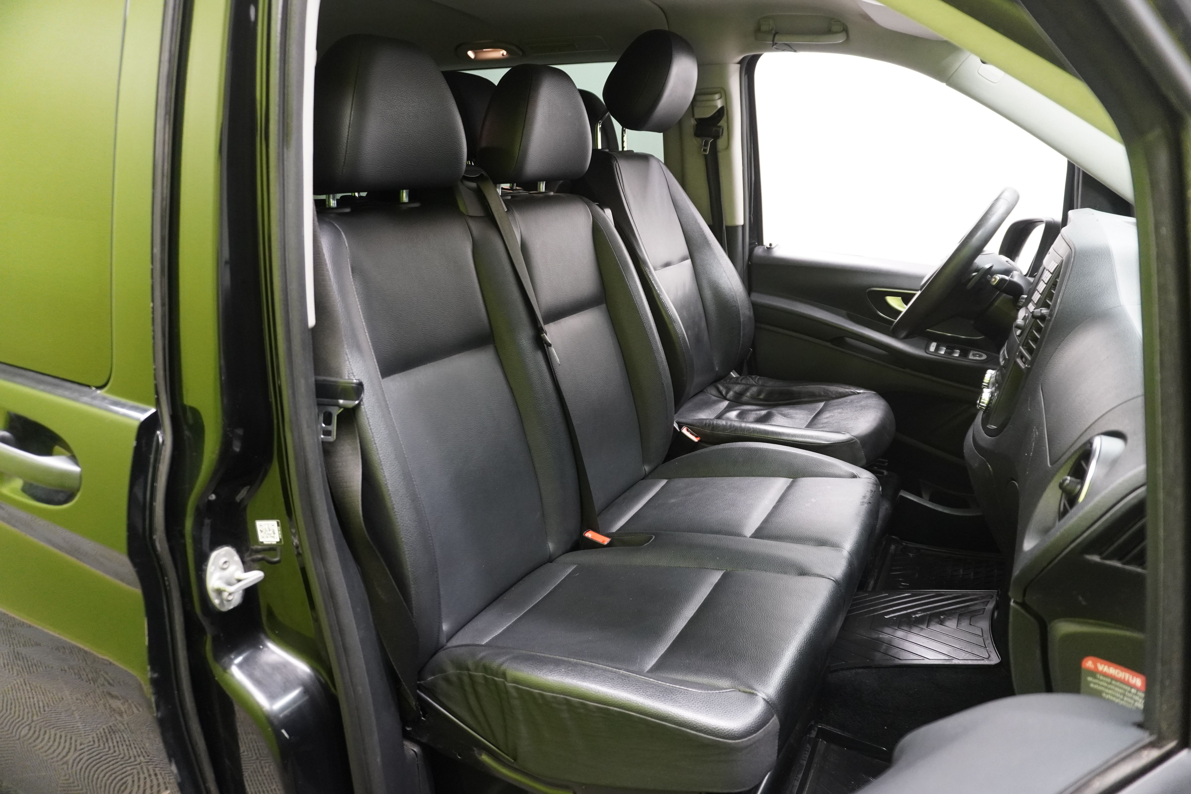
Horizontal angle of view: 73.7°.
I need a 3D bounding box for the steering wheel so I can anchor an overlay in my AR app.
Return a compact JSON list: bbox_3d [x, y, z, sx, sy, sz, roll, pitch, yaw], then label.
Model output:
[{"bbox_3d":[0.783,-0.267,1.708,0.090,0.385,0.385,38,31,14],"label":"steering wheel"}]

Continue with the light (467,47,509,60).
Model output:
[{"bbox_3d":[-0.308,-0.981,2.271,0.140,0.030,0.050,9,21,28],"label":"light"}]

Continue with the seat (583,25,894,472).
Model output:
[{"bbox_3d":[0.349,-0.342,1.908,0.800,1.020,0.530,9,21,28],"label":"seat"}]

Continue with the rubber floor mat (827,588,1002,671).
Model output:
[{"bbox_3d":[0.591,0.433,1.509,0.340,0.020,0.250,-9,11,32],"label":"rubber floor mat"}]

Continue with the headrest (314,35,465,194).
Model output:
[{"bbox_3d":[-0.329,-0.420,1.184,0.120,0.232,0.275,9,21,28],"label":"headrest"}]

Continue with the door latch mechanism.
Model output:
[{"bbox_3d":[-0.430,0.218,0.957,0.037,0.076,0.046,9,21,28],"label":"door latch mechanism"}]

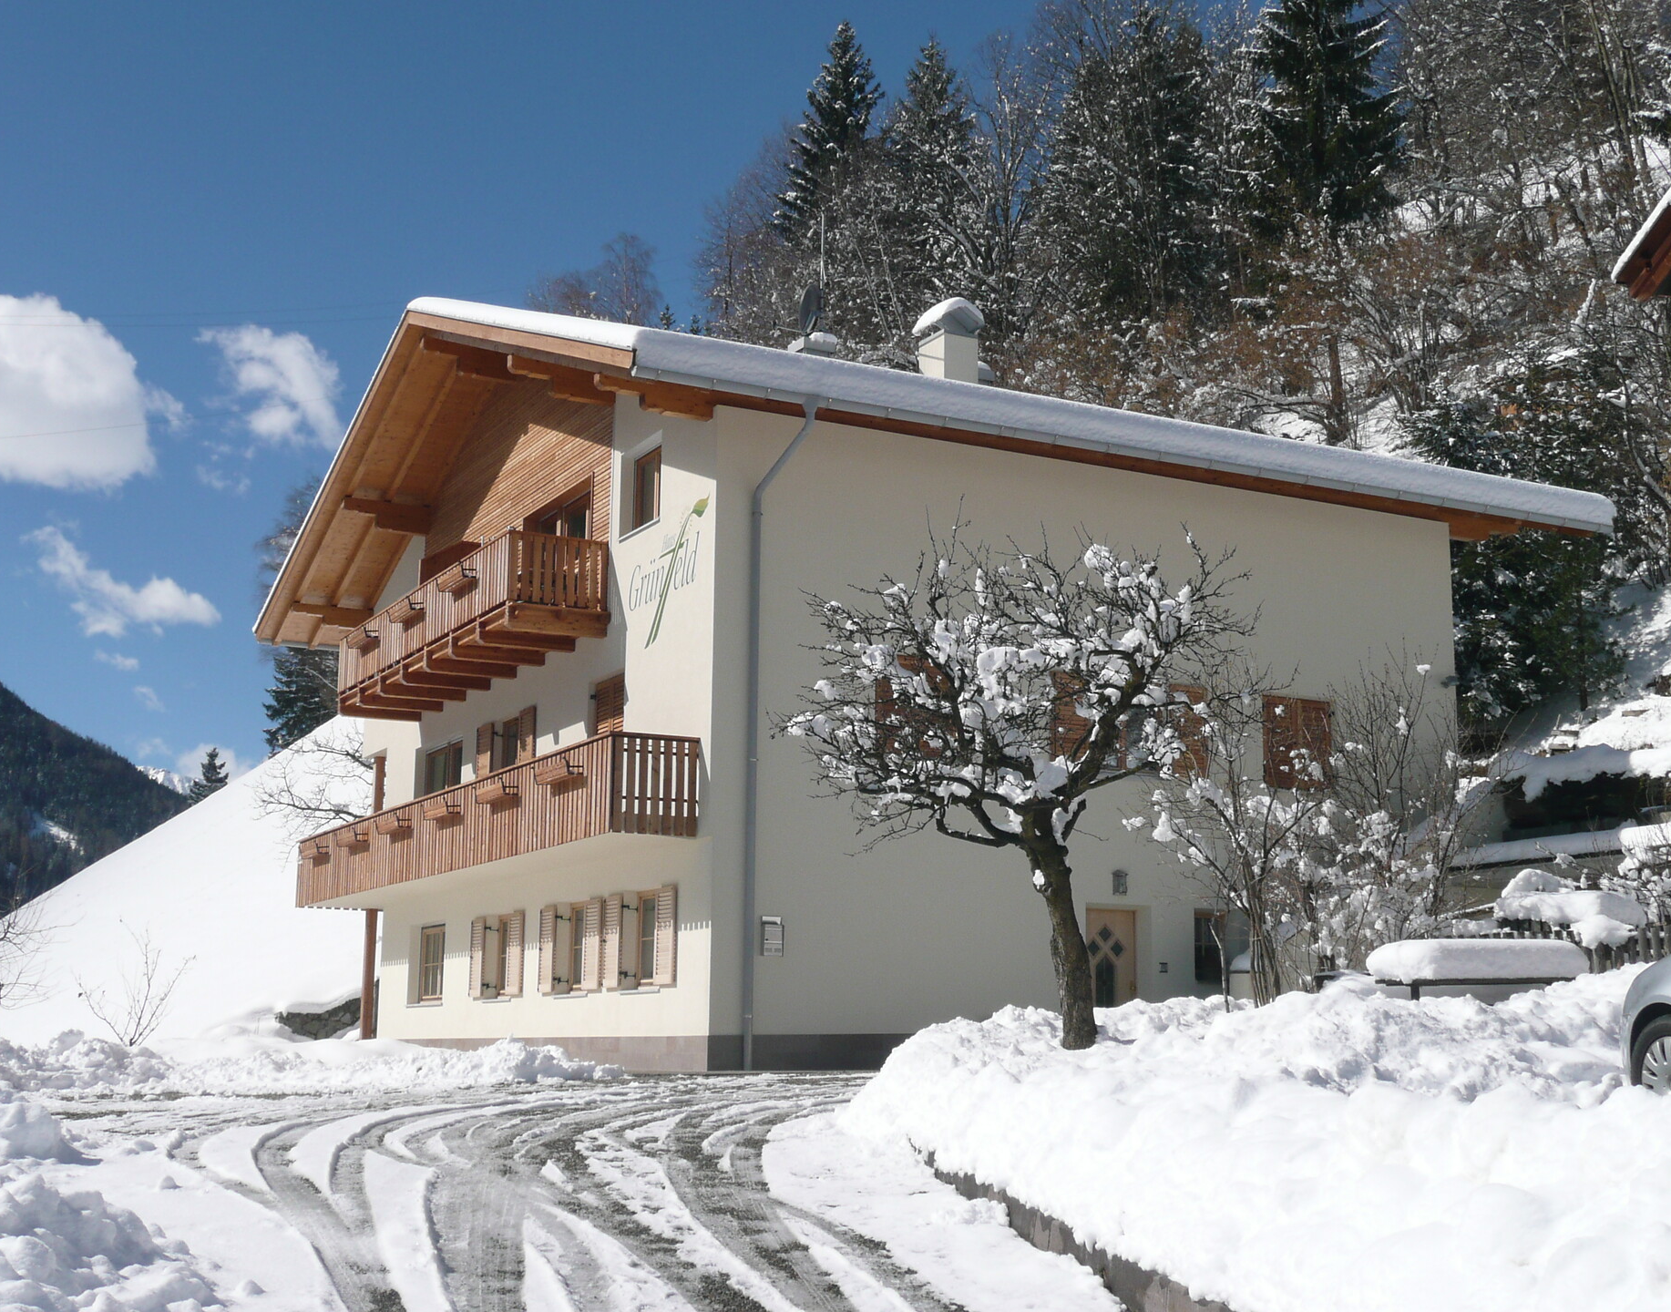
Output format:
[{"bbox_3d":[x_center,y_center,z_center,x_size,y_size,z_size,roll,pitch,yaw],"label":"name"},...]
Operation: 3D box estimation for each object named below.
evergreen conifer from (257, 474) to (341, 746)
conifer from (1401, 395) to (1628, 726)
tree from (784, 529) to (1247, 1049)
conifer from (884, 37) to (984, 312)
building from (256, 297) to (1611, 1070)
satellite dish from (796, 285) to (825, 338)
[{"bbox_3d":[-17.077,-1.082,75.860,3.829,10.019,3.829,0,-10,0],"label":"evergreen conifer"},{"bbox_3d":[13.202,-1.897,44.609,4.423,7.099,4.423,0,-10,0],"label":"conifer"},{"bbox_3d":[1.606,1.167,20.405,4.108,4.719,3.903,0,-10,0],"label":"tree"},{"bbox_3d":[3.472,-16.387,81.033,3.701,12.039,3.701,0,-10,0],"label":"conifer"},{"bbox_3d":[0.125,1.091,41.052,16.839,12.546,21.650,5,-11,-27],"label":"building"},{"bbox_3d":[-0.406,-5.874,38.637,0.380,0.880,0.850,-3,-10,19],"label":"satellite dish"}]

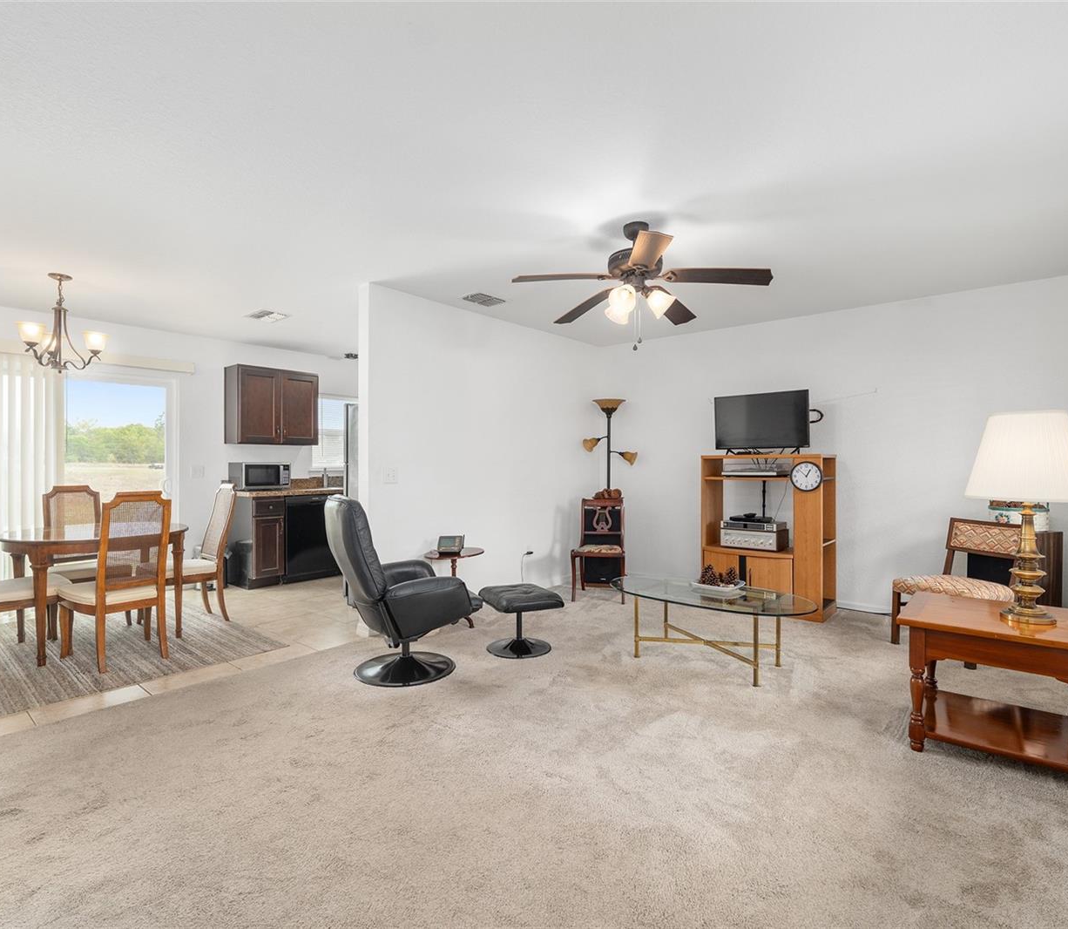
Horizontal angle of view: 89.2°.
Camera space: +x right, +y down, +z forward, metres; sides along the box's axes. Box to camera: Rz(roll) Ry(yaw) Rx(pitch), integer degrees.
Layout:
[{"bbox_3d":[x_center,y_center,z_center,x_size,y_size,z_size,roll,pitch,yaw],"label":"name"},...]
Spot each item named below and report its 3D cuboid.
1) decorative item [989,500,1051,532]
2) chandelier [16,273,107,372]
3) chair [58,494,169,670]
[{"bbox_3d":[3.200,0.322,3.580,0.170,0.220,0.260,0,0,-18],"label":"decorative item"},{"bbox_3d":[-3.132,-0.925,3.584,0.490,0.635,0.490,0,1,41],"label":"chandelier"},{"bbox_3d":[-2.550,0.678,3.365,0.590,1.035,0.510,0,0,38],"label":"chair"}]

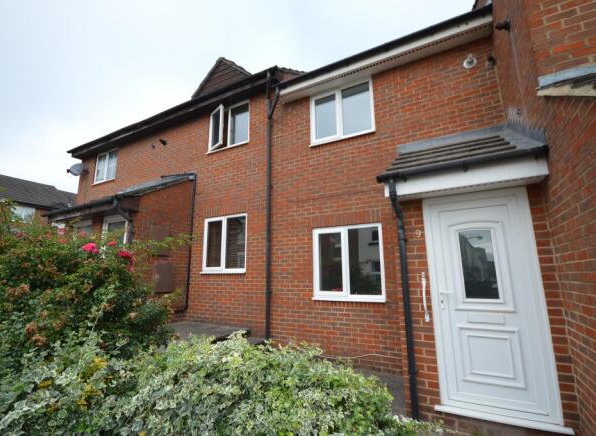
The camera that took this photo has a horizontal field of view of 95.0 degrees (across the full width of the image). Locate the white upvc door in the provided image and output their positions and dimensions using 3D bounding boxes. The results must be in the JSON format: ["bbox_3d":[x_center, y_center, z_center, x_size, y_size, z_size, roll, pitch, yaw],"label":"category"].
[{"bbox_3d":[1.805,0.778,2.660,0.950,2.100,0.100,-6,-13,27],"label":"white upvc door"}]

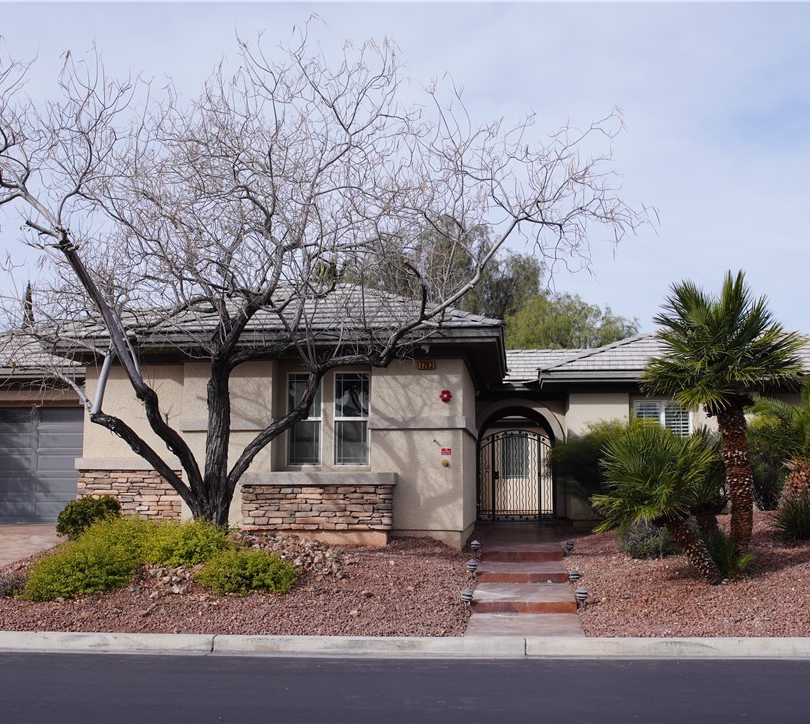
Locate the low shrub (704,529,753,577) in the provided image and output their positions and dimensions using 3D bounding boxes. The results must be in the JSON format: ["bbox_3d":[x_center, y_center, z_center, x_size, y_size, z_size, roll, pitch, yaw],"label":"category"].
[{"bbox_3d":[4.227,2.515,13.400,0.650,0.600,0.600,-1,-5,7],"label":"low shrub"}]

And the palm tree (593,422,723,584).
[{"bbox_3d":[3.226,1.800,13.050,1.600,2.000,1.500,-1,-5,7],"label":"palm tree"}]

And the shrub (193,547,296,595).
[{"bbox_3d":[-2.006,2.635,12.900,1.200,0.500,1.050,-1,-5,7],"label":"shrub"}]

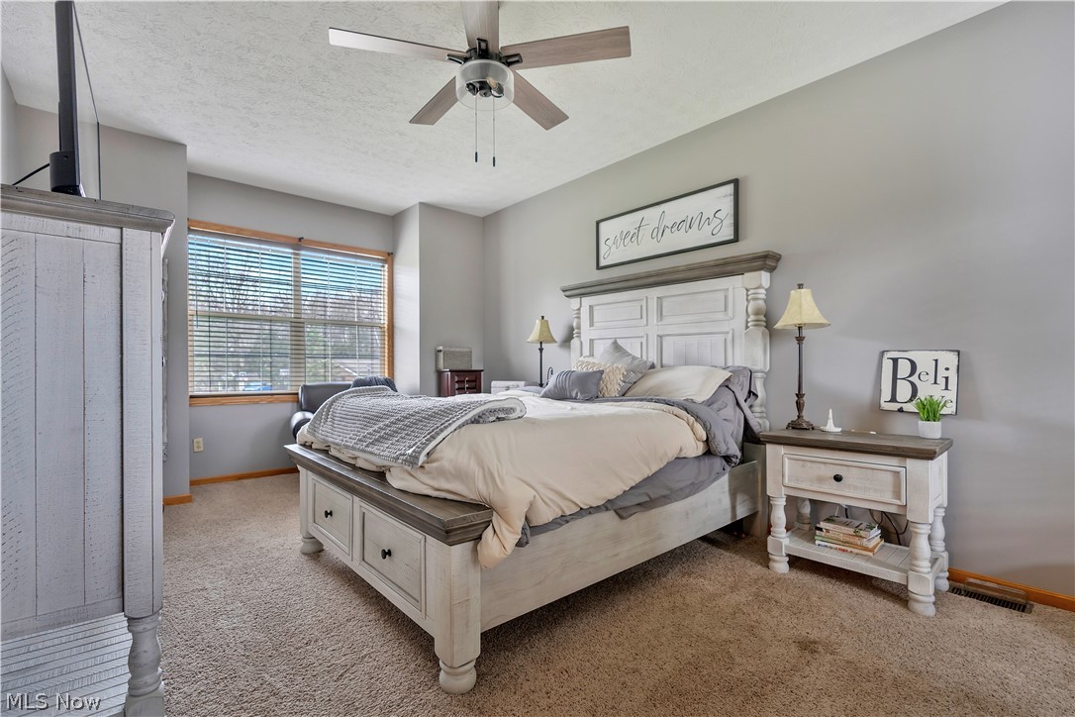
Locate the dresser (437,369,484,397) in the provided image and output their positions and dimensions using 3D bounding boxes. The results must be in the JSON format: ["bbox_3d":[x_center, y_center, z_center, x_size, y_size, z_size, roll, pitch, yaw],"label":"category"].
[{"bbox_3d":[-0.802,0.625,5.004,0.420,1.020,0.260,1,-2,-42],"label":"dresser"}]

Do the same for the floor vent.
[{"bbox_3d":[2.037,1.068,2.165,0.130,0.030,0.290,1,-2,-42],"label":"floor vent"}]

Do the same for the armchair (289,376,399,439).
[{"bbox_3d":[-1.780,0.672,4.507,0.950,0.900,0.920,1,-1,-33],"label":"armchair"}]

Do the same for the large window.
[{"bbox_3d":[-2.348,-0.385,4.769,1.930,1.635,0.080,1,-2,-42],"label":"large window"}]

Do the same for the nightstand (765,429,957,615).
[{"bbox_3d":[1.559,0.735,2.355,0.460,0.695,0.700,1,-2,-42],"label":"nightstand"}]

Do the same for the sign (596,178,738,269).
[{"bbox_3d":[0.928,-0.981,3.653,0.030,0.415,1.240,1,-2,-42],"label":"sign"}]

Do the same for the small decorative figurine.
[{"bbox_3d":[1.552,0.327,2.527,0.090,0.120,0.100,1,-2,-42],"label":"small decorative figurine"}]

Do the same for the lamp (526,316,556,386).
[{"bbox_3d":[0.044,0.025,4.266,0.270,0.800,0.270,0,-1,0],"label":"lamp"}]

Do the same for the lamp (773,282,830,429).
[{"bbox_3d":[1.457,-0.013,2.642,0.270,0.800,0.270,1,-2,-42],"label":"lamp"}]

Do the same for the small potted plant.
[{"bbox_3d":[1.857,0.280,2.247,0.140,0.200,0.145,1,-2,-42],"label":"small potted plant"}]

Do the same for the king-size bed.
[{"bbox_3d":[0.034,0.225,2.849,2.377,1.734,1.787,1,-2,-42],"label":"king-size bed"}]

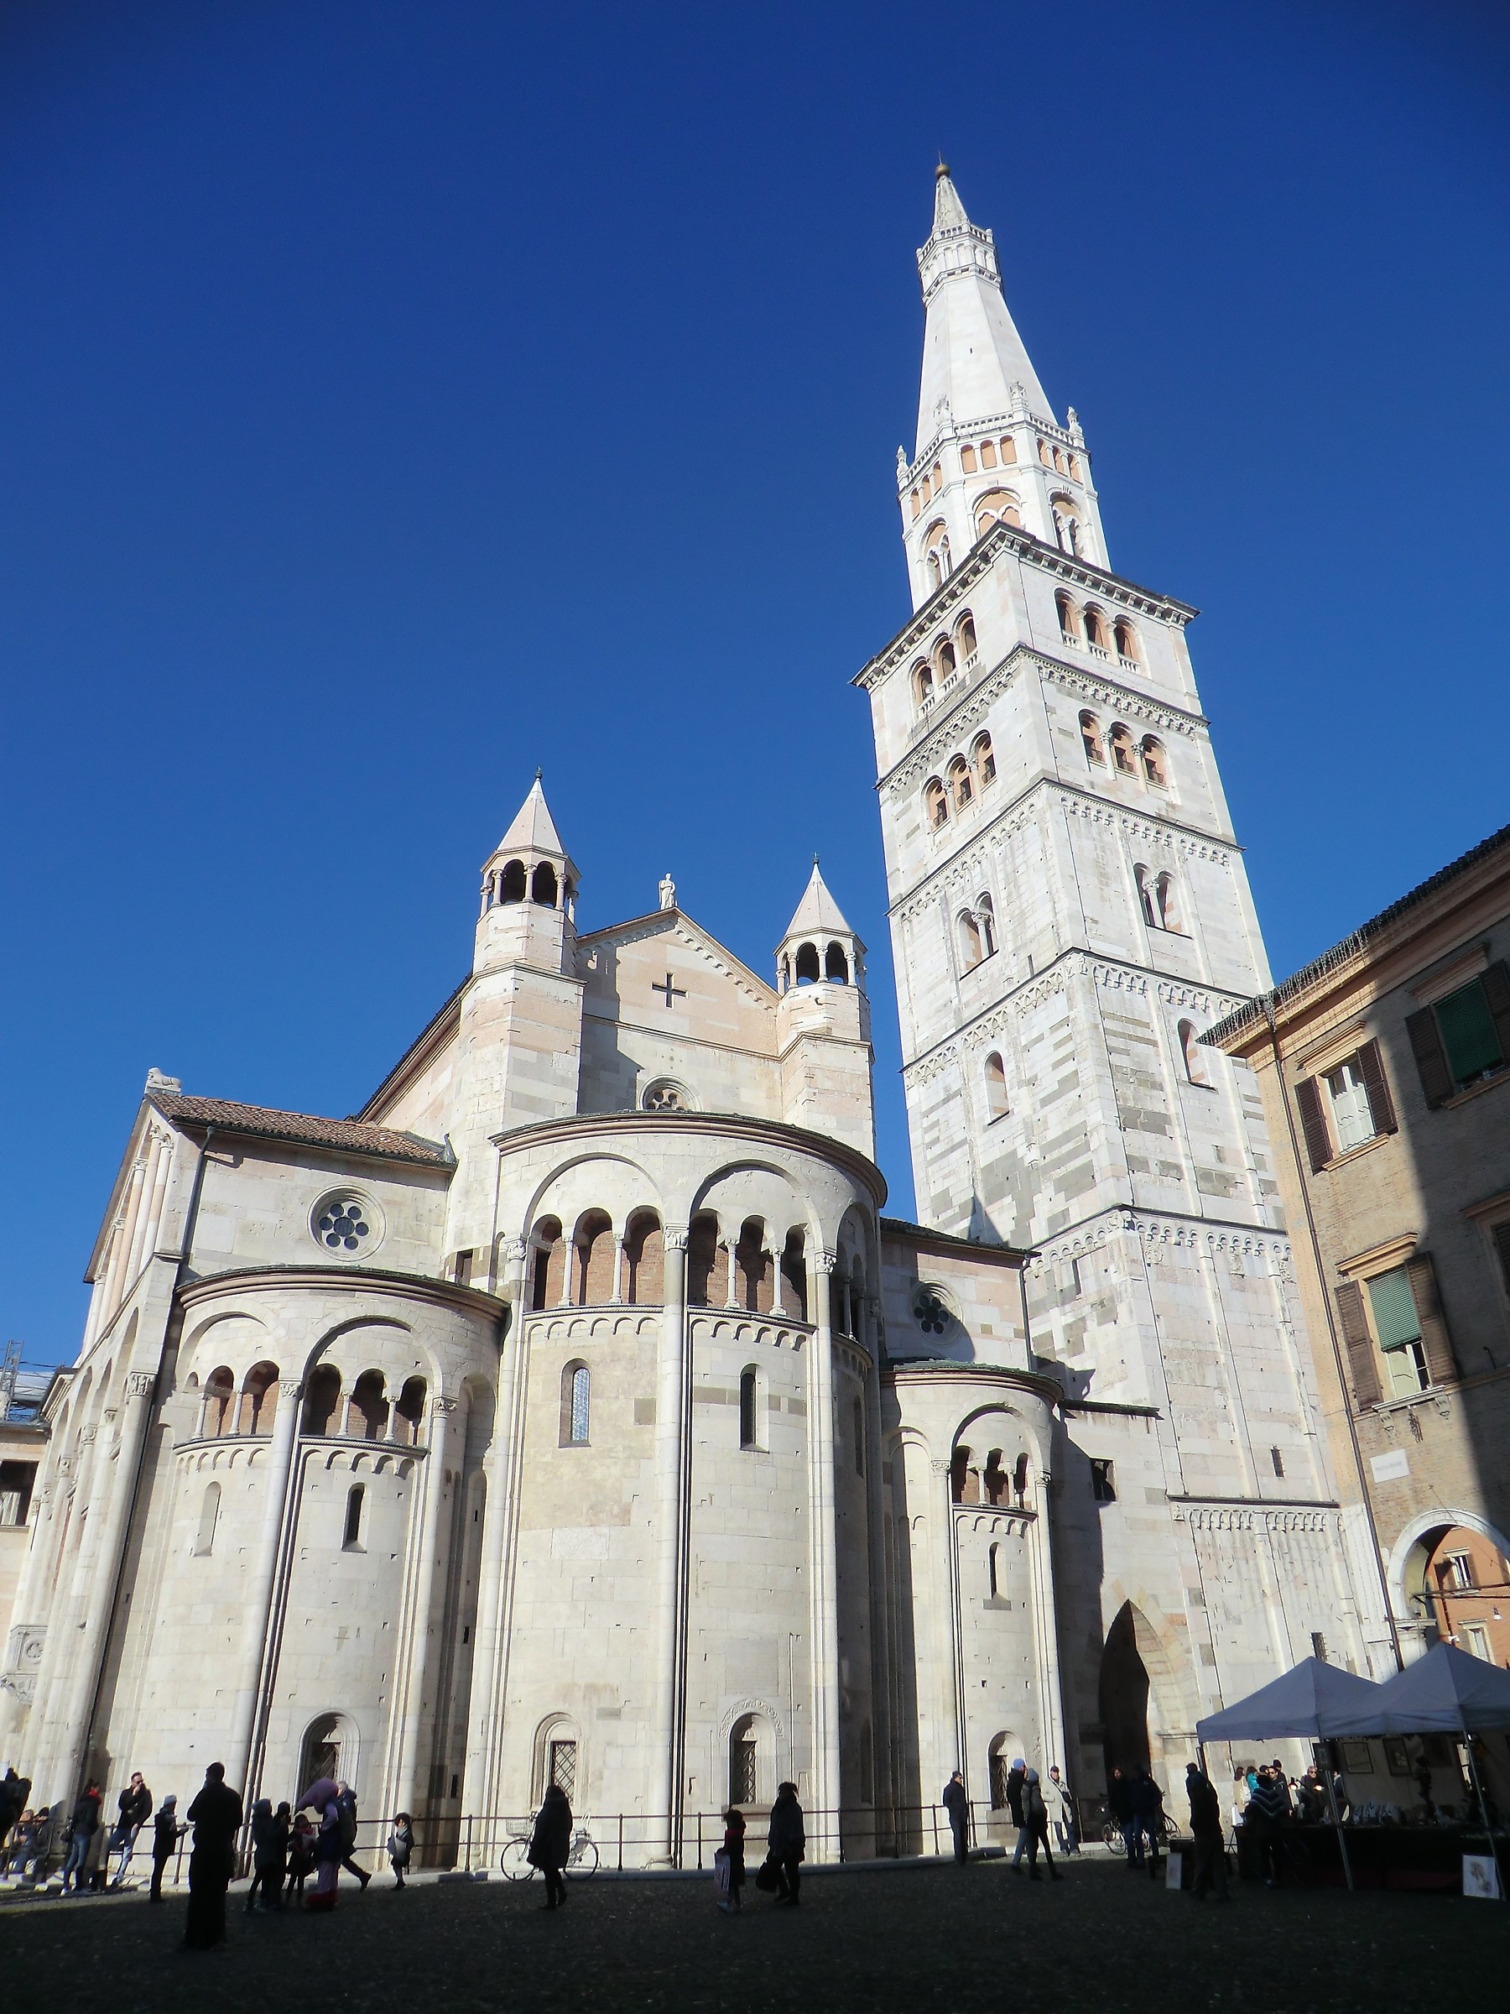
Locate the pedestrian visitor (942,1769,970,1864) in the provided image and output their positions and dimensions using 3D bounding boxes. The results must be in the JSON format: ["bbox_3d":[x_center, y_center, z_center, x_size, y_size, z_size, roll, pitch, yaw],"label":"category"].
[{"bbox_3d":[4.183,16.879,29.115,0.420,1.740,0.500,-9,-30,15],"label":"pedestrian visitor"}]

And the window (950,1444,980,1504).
[{"bbox_3d":[5.390,12.071,36.007,0.800,1.480,0.420,7,-29,-13],"label":"window"}]

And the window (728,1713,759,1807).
[{"bbox_3d":[-0.226,15.427,28.608,0.700,1.700,0.300,12,-31,-22],"label":"window"}]

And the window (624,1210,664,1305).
[{"bbox_3d":[-2.616,5.861,32.820,0.920,2.380,0.400,0,-28,-2],"label":"window"}]

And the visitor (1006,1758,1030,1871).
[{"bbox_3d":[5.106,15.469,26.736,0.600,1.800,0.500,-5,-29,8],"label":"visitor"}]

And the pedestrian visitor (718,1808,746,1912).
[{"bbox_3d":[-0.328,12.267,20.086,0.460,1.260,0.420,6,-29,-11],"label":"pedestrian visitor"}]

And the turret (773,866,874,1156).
[{"bbox_3d":[1.972,-0.167,43.260,2.600,10.400,2.600,15,-32,-26],"label":"turret"}]

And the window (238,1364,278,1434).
[{"bbox_3d":[-10.342,8.154,29.097,0.840,1.520,0.400,-2,-29,3],"label":"window"}]

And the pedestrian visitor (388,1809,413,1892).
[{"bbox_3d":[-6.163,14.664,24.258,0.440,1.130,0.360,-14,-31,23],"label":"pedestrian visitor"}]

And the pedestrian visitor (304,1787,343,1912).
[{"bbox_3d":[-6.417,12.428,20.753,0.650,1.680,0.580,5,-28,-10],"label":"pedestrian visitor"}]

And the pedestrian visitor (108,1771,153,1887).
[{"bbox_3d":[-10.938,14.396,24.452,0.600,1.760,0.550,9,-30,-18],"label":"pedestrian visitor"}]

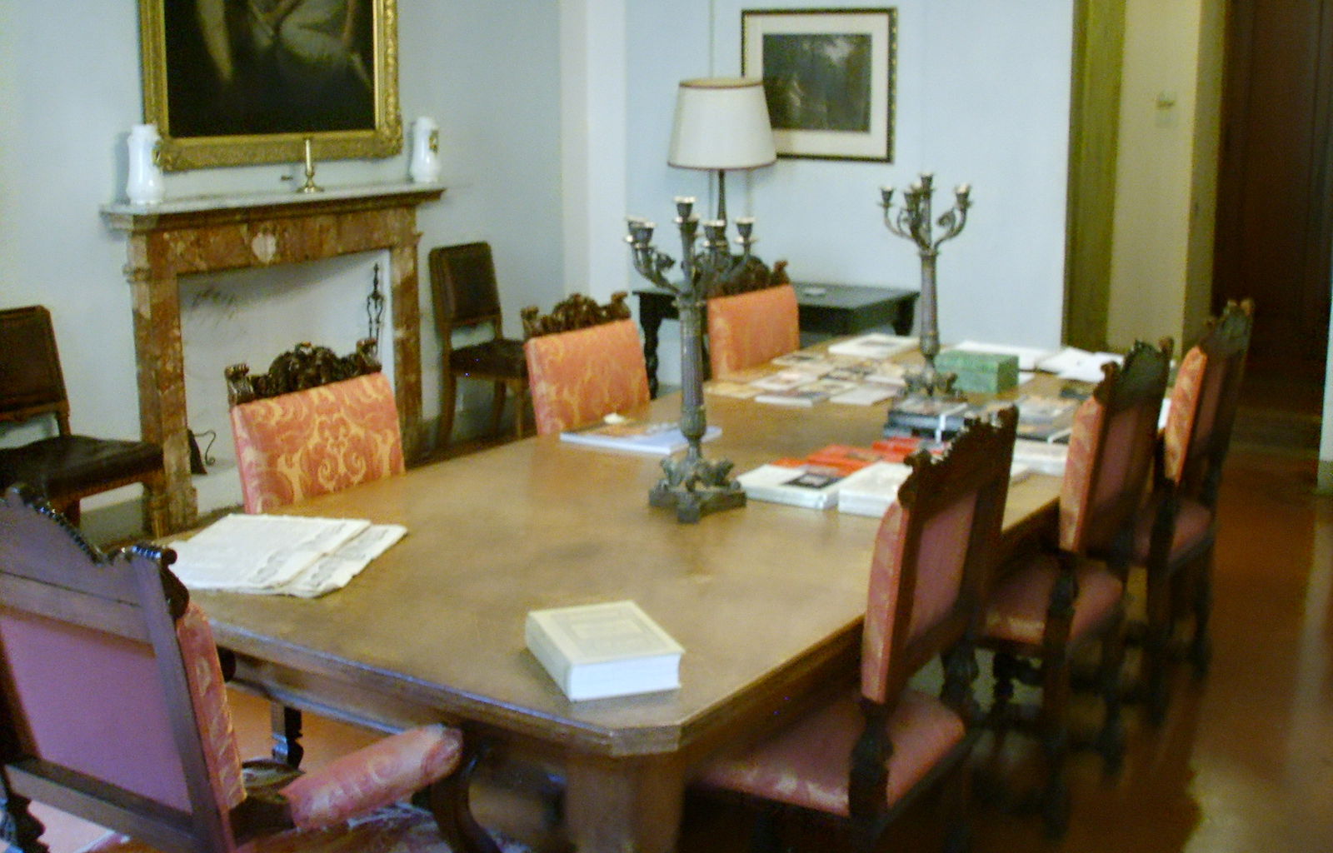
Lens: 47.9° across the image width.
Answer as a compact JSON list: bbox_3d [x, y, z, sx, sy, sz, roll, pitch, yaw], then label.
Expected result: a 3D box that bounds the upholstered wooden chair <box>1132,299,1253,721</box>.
[{"bbox_3d":[1.253,0.190,4.156,0.533,1.099,0.476,8,15,33],"label":"upholstered wooden chair"}]

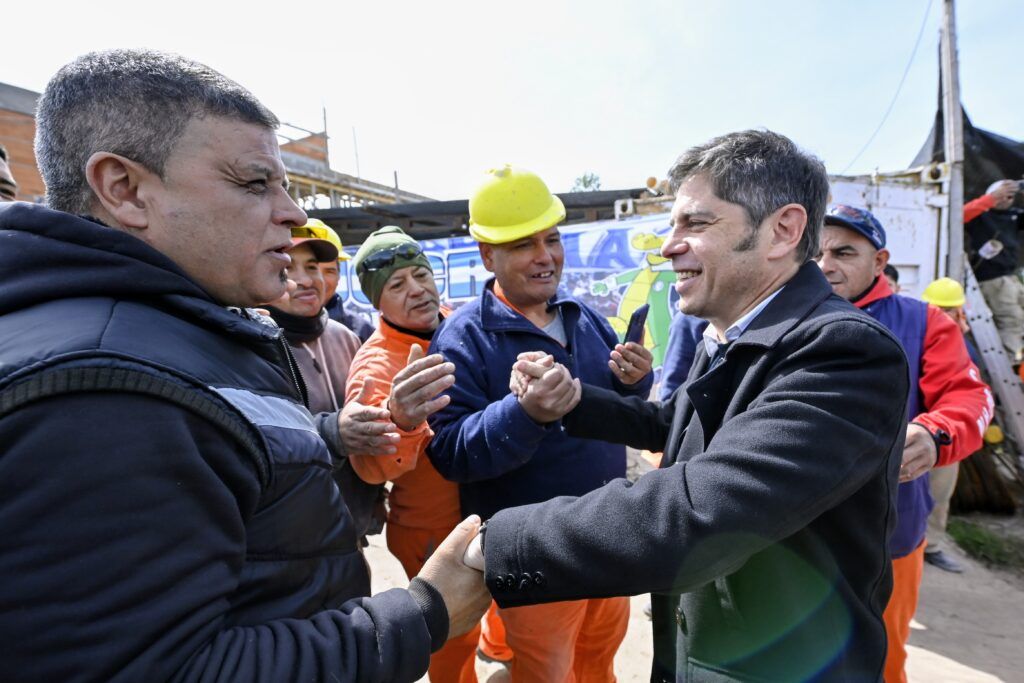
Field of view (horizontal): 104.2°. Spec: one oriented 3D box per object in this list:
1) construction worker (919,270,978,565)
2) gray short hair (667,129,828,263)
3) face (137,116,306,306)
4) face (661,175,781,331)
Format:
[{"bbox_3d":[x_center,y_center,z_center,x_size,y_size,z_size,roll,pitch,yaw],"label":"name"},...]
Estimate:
[{"bbox_3d":[2.644,0.501,2.390,0.520,1.760,0.400,-3,4,-27],"label":"construction worker"},{"bbox_3d":[0.343,-0.202,0.562,0.215,0.185,0.175,1,4,6],"label":"gray short hair"},{"bbox_3d":[-0.298,-0.122,0.433,0.135,0.205,0.152,-5,4,-22],"label":"face"},{"bbox_3d":[0.280,-0.121,0.573,0.130,0.205,0.150,1,4,6],"label":"face"}]

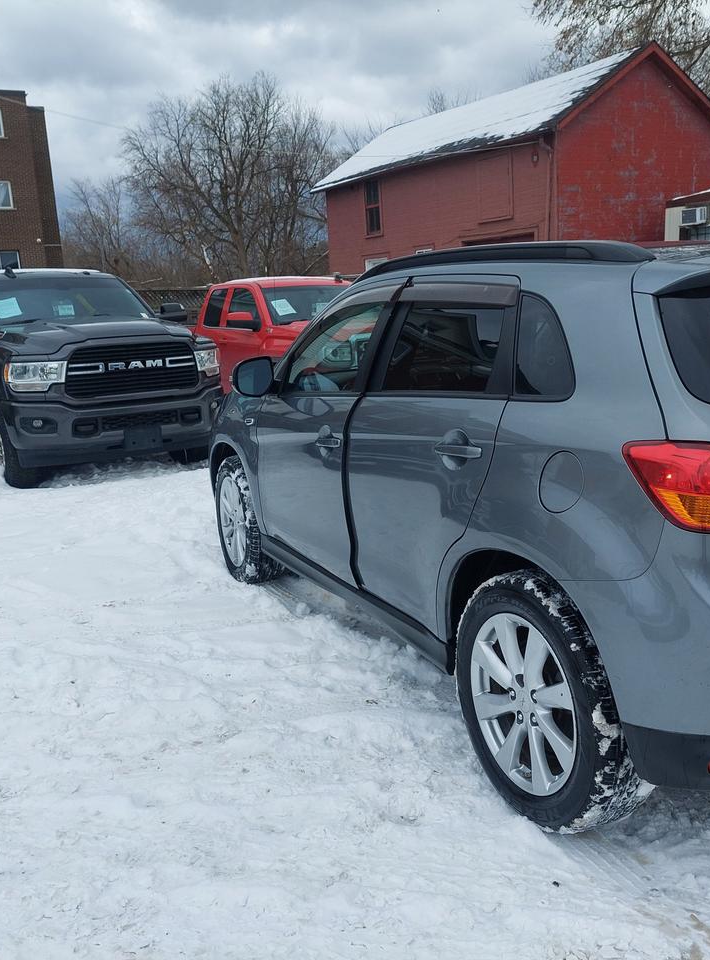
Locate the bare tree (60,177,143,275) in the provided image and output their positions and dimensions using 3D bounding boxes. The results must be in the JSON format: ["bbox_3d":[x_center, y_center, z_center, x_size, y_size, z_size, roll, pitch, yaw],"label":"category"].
[{"bbox_3d":[-11.438,-10.174,41.750,4.460,7.670,4.270,-6,12,-14],"label":"bare tree"}]

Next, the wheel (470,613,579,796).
[{"bbox_3d":[0.523,0.596,2.443,0.180,0.485,0.485,-6,10,-24],"label":"wheel"}]

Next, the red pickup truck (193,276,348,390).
[{"bbox_3d":[-0.946,-1.713,11.884,2.070,1.910,5.850,-10,13,-30],"label":"red pickup truck"}]

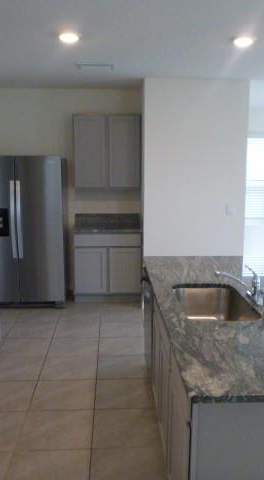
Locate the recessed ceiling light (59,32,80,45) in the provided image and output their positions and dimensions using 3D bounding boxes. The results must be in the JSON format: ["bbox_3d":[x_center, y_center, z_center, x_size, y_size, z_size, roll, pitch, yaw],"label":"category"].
[{"bbox_3d":[-0.464,-1.497,3.425,0.170,0.025,0.170,0,9,-2],"label":"recessed ceiling light"}]

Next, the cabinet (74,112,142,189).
[{"bbox_3d":[-0.298,-1.091,5.802,0.810,0.890,0.335,0,9,-2],"label":"cabinet"}]

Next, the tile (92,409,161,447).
[{"bbox_3d":[-0.026,1.235,3.025,0.452,0.010,0.452,0,9,-2],"label":"tile"}]

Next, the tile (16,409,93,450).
[{"bbox_3d":[-0.483,1.236,3.006,0.452,0.010,0.452,0,9,-2],"label":"tile"}]

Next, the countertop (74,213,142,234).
[{"bbox_3d":[-0.294,-0.203,5.781,0.816,0.165,0.640,0,9,-3],"label":"countertop"}]

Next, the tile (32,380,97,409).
[{"bbox_3d":[-0.500,1.140,3.407,0.453,0.010,0.453,0,9,-3],"label":"tile"}]

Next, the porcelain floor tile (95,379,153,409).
[{"bbox_3d":[-0.044,1.140,3.427,0.453,0.010,0.453,0,9,-3],"label":"porcelain floor tile"}]

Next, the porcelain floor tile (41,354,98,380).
[{"bbox_3d":[-0.520,1.070,3.858,0.453,0.010,0.453,0,9,-3],"label":"porcelain floor tile"}]

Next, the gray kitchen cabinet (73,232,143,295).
[{"bbox_3d":[-0.296,0.298,5.874,0.809,0.855,0.610,0,9,-3],"label":"gray kitchen cabinet"}]

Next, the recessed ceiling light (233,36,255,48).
[{"bbox_3d":[0.849,-1.495,3.511,0.160,0.020,0.160,0,9,-3],"label":"recessed ceiling light"}]

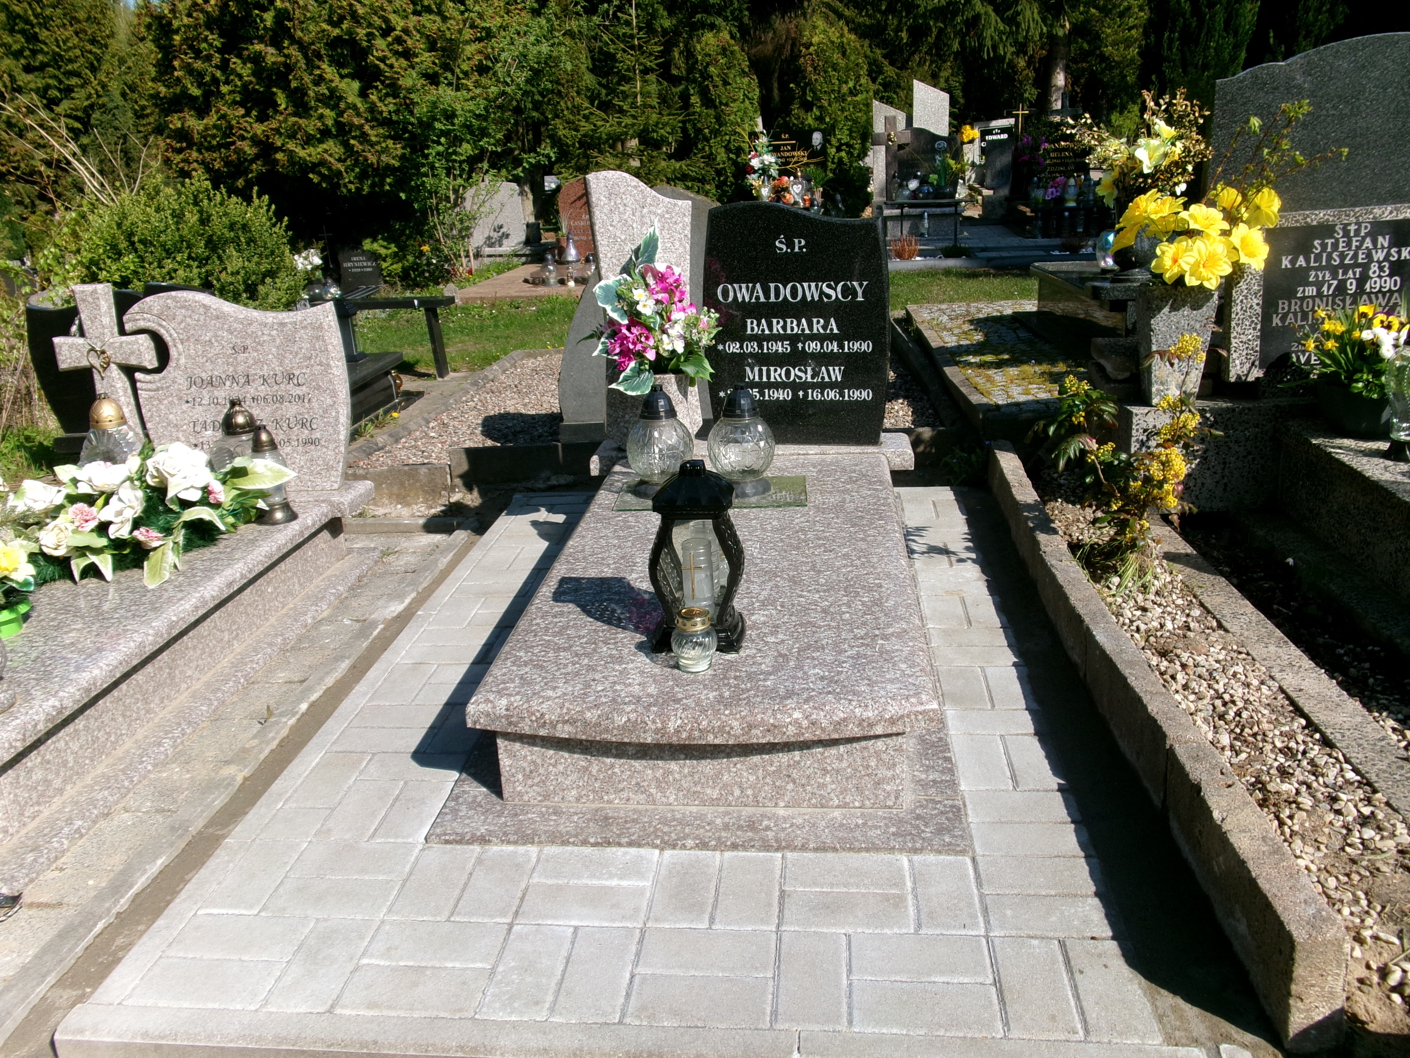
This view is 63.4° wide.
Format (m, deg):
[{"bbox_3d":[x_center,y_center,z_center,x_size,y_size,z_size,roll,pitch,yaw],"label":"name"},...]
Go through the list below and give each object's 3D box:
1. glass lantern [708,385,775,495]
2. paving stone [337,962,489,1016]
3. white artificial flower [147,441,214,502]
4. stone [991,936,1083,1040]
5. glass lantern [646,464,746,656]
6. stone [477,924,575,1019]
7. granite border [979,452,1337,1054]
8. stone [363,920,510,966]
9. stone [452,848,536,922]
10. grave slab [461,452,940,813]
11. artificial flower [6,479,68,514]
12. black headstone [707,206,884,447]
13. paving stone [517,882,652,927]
[{"bbox_3d":[0.096,-0.238,2.972,0.177,0.280,0.177,-1,19,6],"label":"glass lantern"},{"bbox_3d":[-0.419,0.695,1.659,0.200,0.060,0.100,-1,19,6],"label":"paving stone"},{"bbox_3d":[-1.332,-0.144,2.895,0.170,0.145,0.120,-11,21,-24],"label":"white artificial flower"},{"bbox_3d":[0.458,0.657,1.584,0.100,0.055,0.200,-1,19,6],"label":"stone"},{"bbox_3d":[-0.016,0.038,2.135,0.172,0.347,0.168,-1,19,6],"label":"glass lantern"},{"bbox_3d":[-0.258,0.674,1.684,0.100,0.060,0.199,-1,19,6],"label":"stone"},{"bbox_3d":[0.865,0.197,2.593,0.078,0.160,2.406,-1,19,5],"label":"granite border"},{"bbox_3d":[-0.401,0.649,1.720,0.197,0.060,0.095,-1,19,6],"label":"stone"},{"bbox_3d":[-0.334,0.601,1.851,0.095,0.060,0.193,-1,19,6],"label":"stone"},{"bbox_3d":[0.062,0.140,2.666,0.810,0.210,1.590,-1,19,6],"label":"grave slab"},{"bbox_3d":[-1.623,-0.079,2.771,0.135,0.080,0.110,-9,20,-16],"label":"artificial flower"},{"bbox_3d":[0.266,-0.595,3.326,0.530,0.700,0.080,1,19,11],"label":"black headstone"},{"bbox_3d":[-0.189,0.615,1.799,0.200,0.055,0.100,-1,19,6],"label":"paving stone"}]

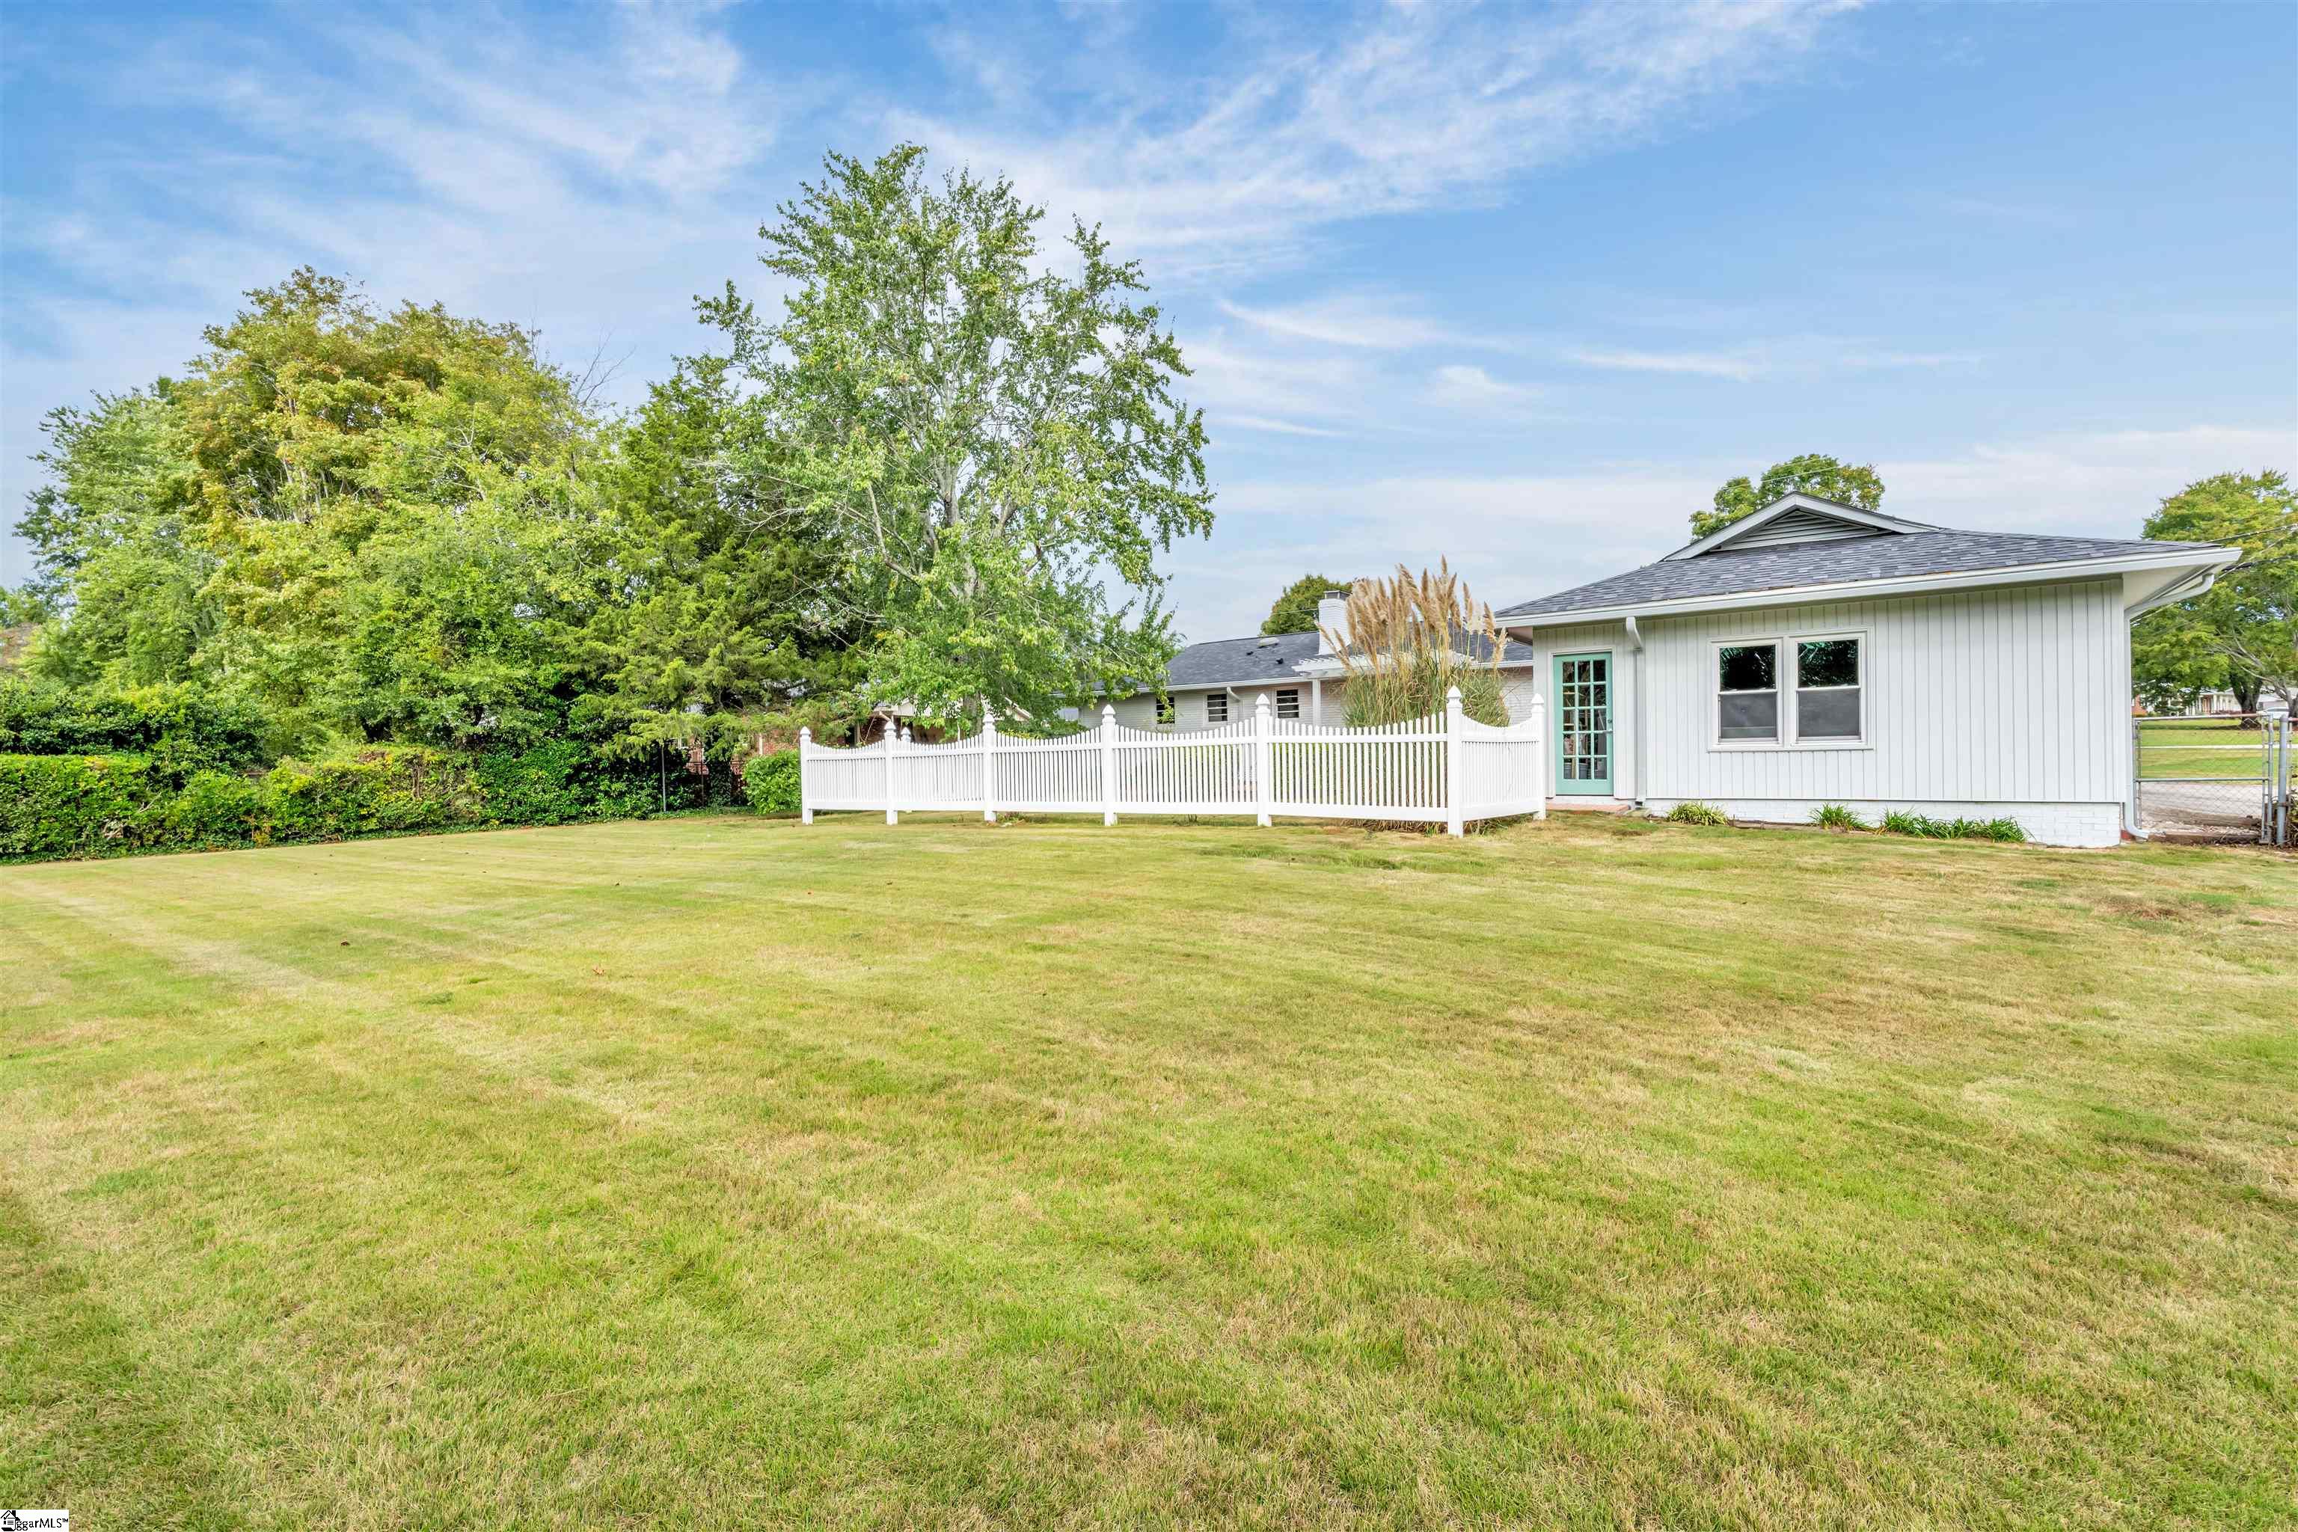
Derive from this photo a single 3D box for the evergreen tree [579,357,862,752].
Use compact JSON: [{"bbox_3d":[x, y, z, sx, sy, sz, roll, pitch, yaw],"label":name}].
[{"bbox_3d":[-11.000,-4.600,26.000,7.400,11.700,7.200,0,-1,-24],"label":"evergreen tree"}]

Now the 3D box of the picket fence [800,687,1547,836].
[{"bbox_3d":[-0.750,0.070,15.900,12.500,1.850,2.570,-1,-1,38],"label":"picket fence"}]

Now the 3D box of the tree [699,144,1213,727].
[{"bbox_3d":[-4.700,-7.100,25.000,12.400,16.200,11.800,0,-1,-11],"label":"tree"}]

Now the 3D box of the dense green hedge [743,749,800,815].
[{"bbox_3d":[-8.300,0.330,23.000,1.800,1.500,1.600,-1,-1,37],"label":"dense green hedge"}]

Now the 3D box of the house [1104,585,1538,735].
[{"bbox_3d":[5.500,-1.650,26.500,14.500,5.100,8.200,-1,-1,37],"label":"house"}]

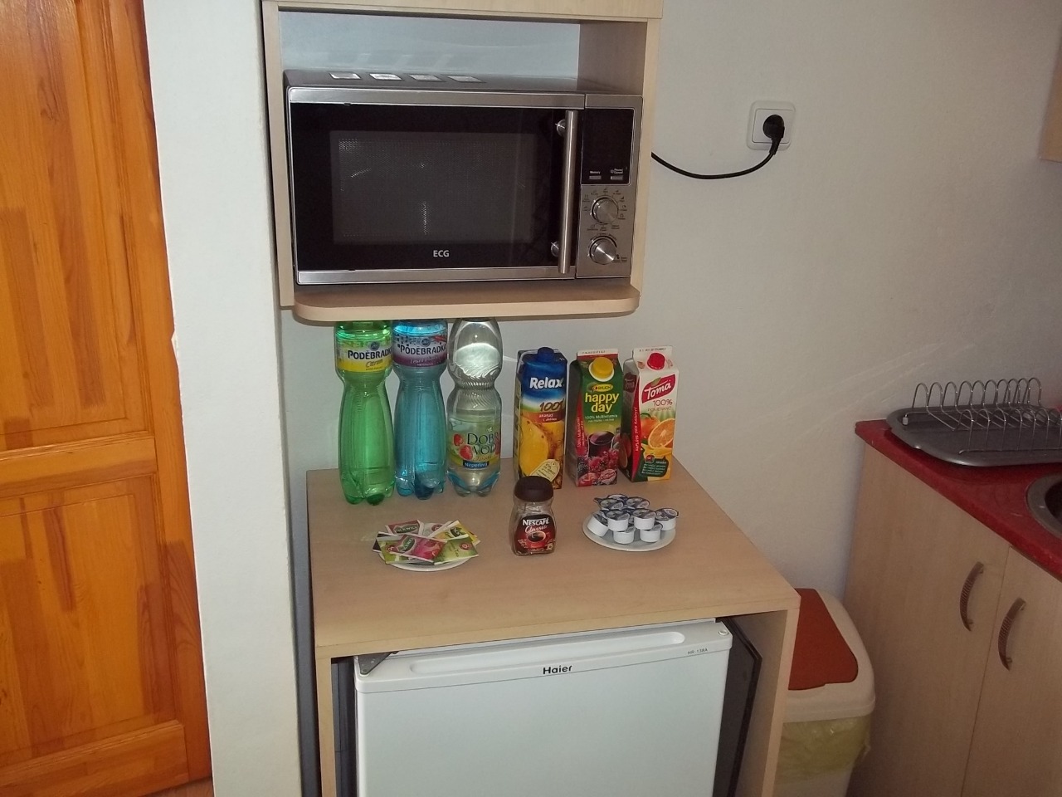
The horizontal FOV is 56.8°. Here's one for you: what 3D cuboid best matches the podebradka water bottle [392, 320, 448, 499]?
[{"bbox_3d":[-0.177,-0.007,1.576,0.088,0.343,0.088,-4,21,-16],"label":"podebradka water bottle"}]

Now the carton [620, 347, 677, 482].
[{"bbox_3d":[0.203,0.021,1.696,0.070,0.232,0.070,-3,21,-13],"label":"carton"}]

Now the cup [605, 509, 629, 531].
[{"bbox_3d":[0.130,0.183,1.471,0.038,0.021,0.038,2,20,-1],"label":"cup"}]

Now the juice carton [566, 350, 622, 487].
[{"bbox_3d":[0.110,0.028,1.671,0.070,0.231,0.070,-3,21,-13],"label":"juice carton"}]

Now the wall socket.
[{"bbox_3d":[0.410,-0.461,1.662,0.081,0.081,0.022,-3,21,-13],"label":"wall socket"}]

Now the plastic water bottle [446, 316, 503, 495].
[{"bbox_3d":[-0.090,-0.007,1.596,0.089,0.335,0.089,2,20,-1],"label":"plastic water bottle"}]

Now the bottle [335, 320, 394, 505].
[{"bbox_3d":[-0.264,-0.002,1.556,0.089,0.343,0.089,-9,23,-28],"label":"bottle"}]

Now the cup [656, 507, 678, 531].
[{"bbox_3d":[0.210,0.188,1.519,0.038,0.021,0.038,2,20,-1],"label":"cup"}]

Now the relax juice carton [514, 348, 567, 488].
[{"bbox_3d":[0.013,0.030,1.644,0.071,0.240,0.070,-3,21,-13],"label":"relax juice carton"}]

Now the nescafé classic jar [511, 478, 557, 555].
[{"bbox_3d":[0.002,0.171,1.456,0.069,0.102,0.060,-3,21,-13],"label":"nescafé classic jar"}]

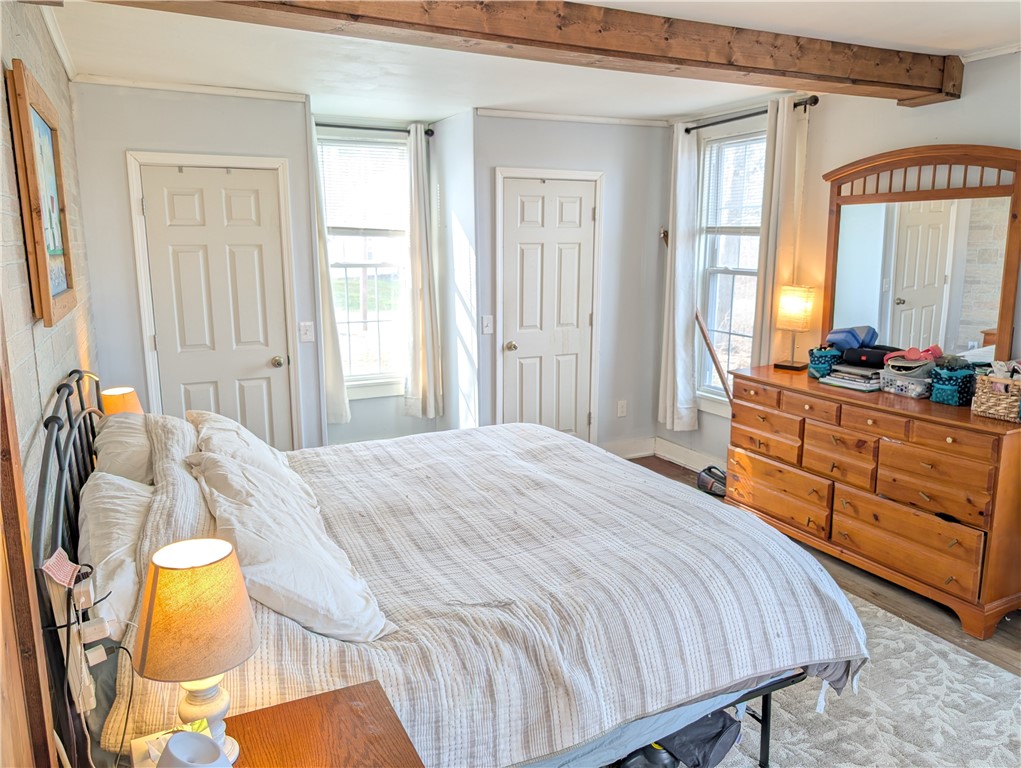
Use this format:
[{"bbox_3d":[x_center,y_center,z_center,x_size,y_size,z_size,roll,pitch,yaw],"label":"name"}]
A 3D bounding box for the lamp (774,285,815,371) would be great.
[{"bbox_3d":[1.646,-0.320,4.101,0.151,0.477,0.151,9,14,38],"label":"lamp"}]

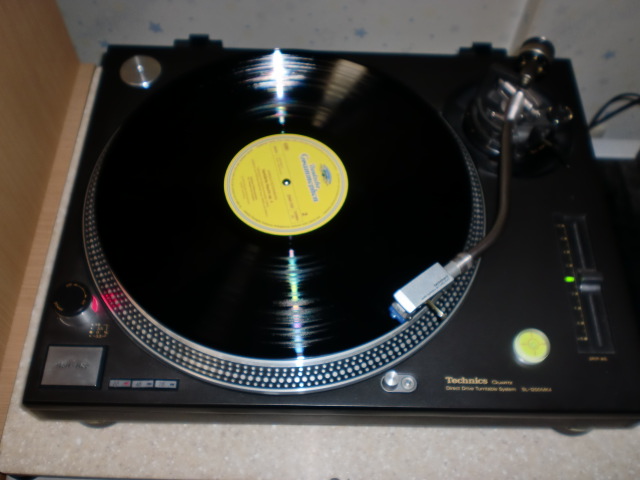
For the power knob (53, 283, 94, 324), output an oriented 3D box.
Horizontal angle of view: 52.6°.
[{"bbox_3d":[-0.181,0.048,0.480,0.029,0.018,0.029,1,60,-2],"label":"power knob"}]

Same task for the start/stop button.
[{"bbox_3d":[-0.177,0.091,0.465,0.039,0.004,0.029,1,60,-2],"label":"start/stop button"}]

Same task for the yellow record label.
[{"bbox_3d":[-0.027,-0.047,0.525,0.100,0.001,0.100,1,60,-2],"label":"yellow record label"}]

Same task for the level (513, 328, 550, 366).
[{"bbox_3d":[0.157,0.081,0.482,0.028,0.009,0.028,1,60,-2],"label":"level"}]

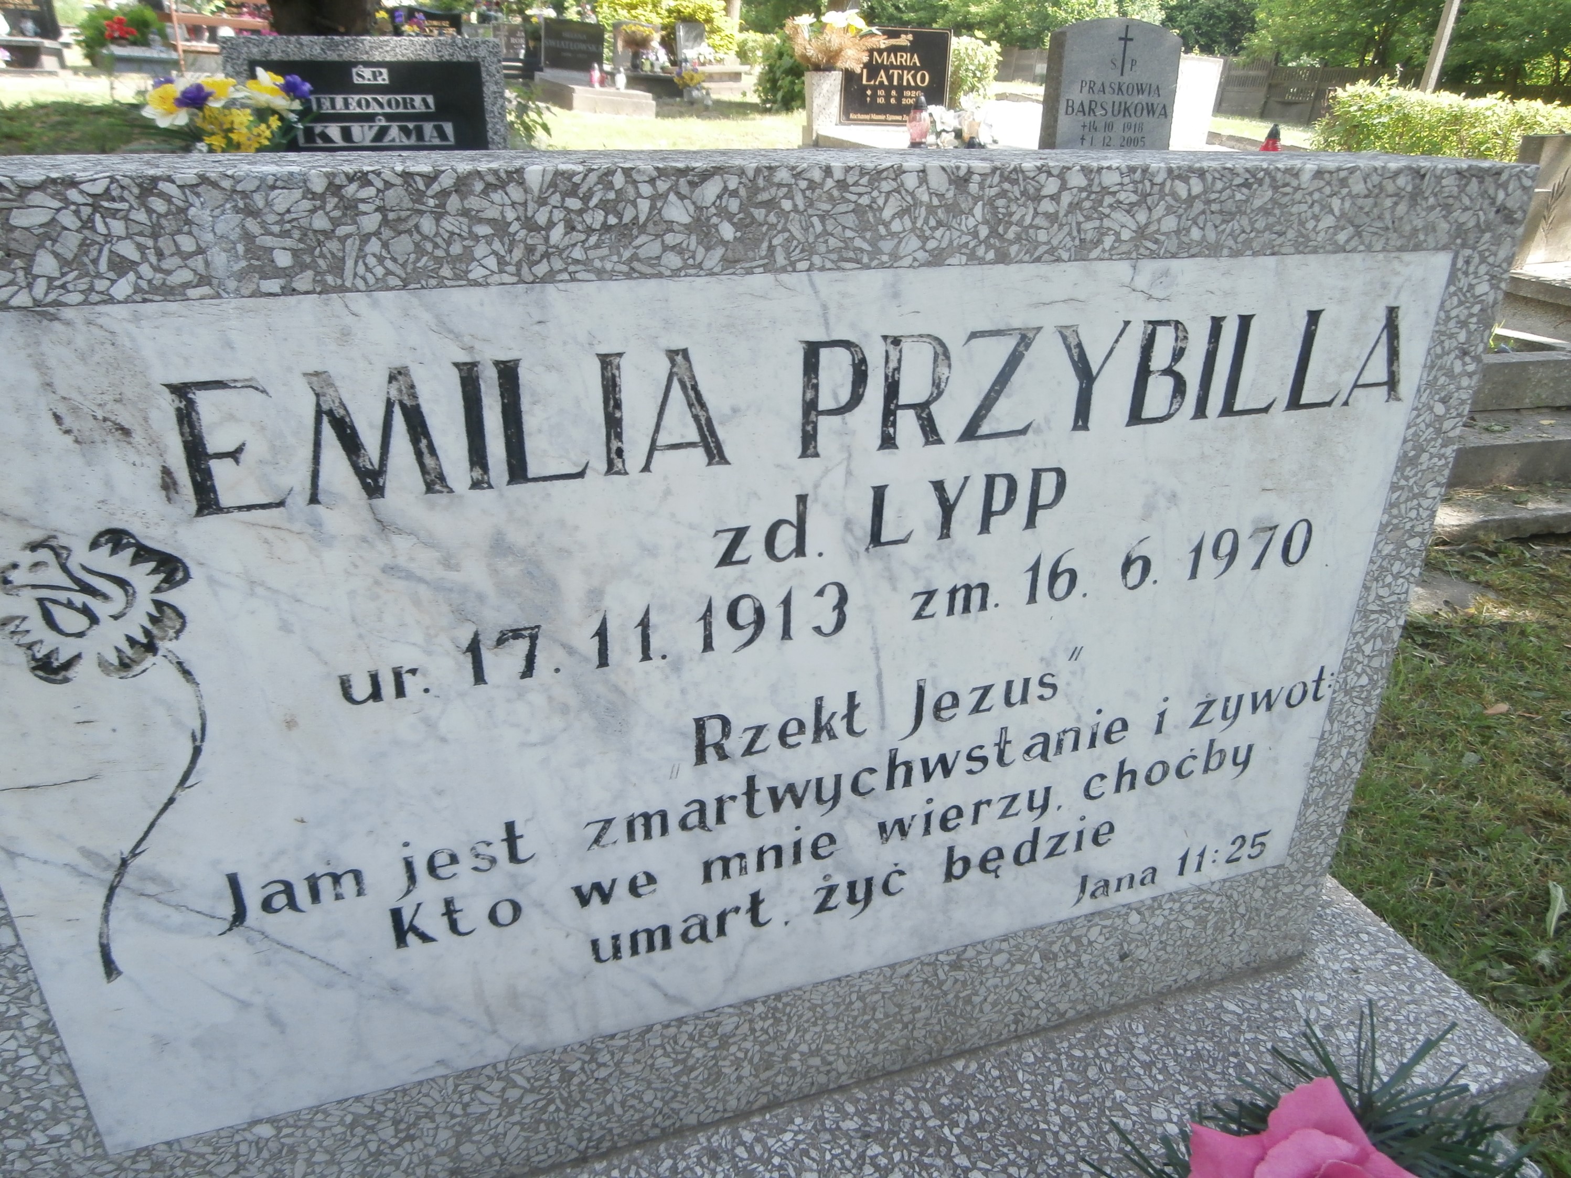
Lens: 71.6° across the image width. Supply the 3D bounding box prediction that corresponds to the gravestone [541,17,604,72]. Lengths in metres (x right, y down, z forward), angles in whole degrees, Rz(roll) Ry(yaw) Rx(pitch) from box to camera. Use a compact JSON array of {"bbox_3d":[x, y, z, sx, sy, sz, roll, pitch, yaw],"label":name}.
[{"bbox_3d":[-2.398,-6.088,12.233,0.690,0.500,0.090,-8,29,-19],"label":"gravestone"}]

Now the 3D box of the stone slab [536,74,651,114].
[{"bbox_3d":[-2.111,-5.417,11.890,0.850,0.240,1.700,-10,30,-22],"label":"stone slab"}]

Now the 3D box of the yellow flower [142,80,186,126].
[{"bbox_3d":[-1.340,-1.046,2.350,0.090,0.087,0.075,-10,30,-22],"label":"yellow flower"}]

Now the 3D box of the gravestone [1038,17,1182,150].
[{"bbox_3d":[1.266,-1.852,4.273,0.495,0.680,0.110,-8,29,-19],"label":"gravestone"}]

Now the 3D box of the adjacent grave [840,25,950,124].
[{"bbox_3d":[0.514,-2.408,5.122,0.530,0.400,0.070,-8,29,-19],"label":"adjacent grave"}]

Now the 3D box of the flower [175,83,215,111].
[{"bbox_3d":[-1.276,-1.065,2.350,0.076,0.056,0.070,-10,30,-22],"label":"flower"}]

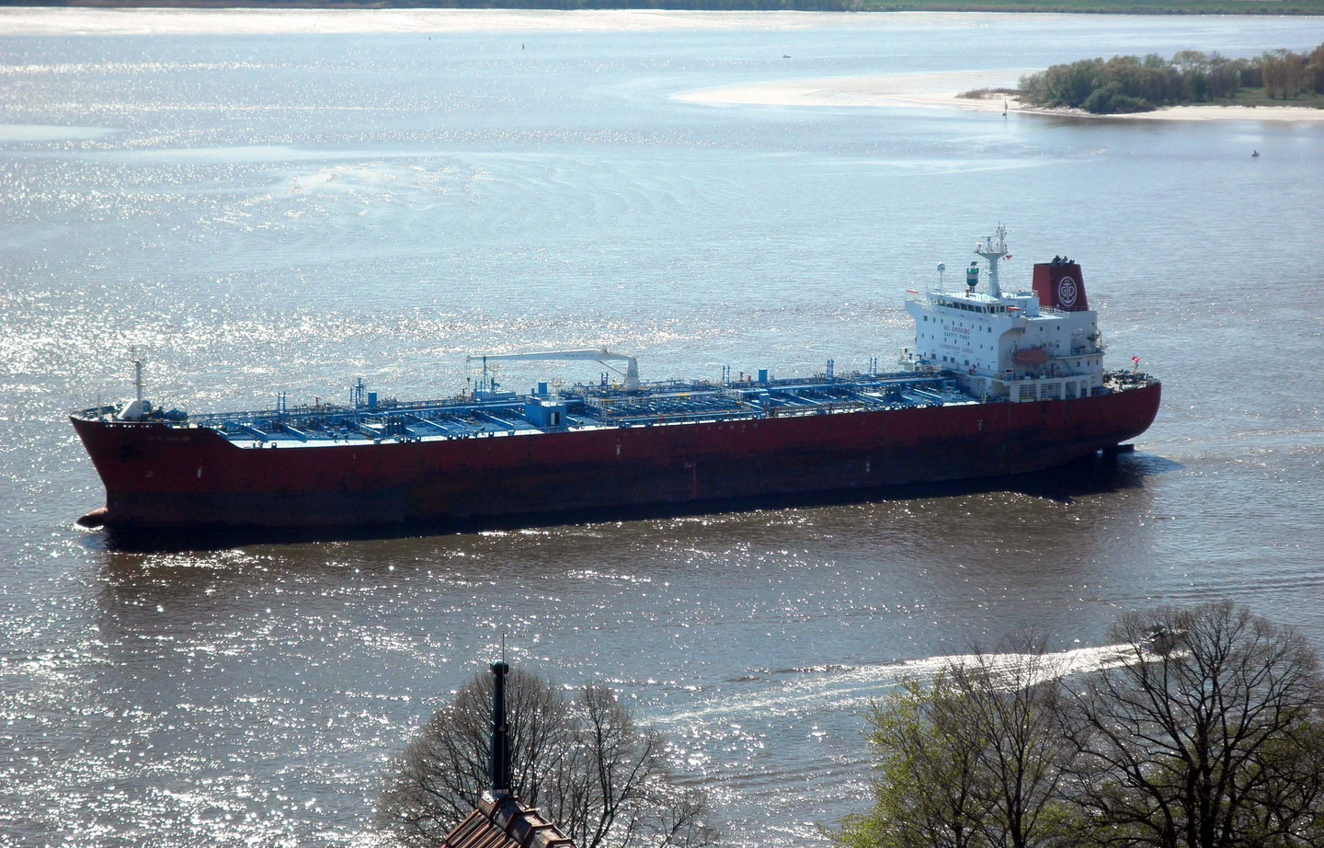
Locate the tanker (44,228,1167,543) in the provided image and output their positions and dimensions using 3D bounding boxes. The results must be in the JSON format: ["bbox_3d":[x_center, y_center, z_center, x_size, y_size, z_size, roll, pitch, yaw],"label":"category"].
[{"bbox_3d":[-1.290,-6.690,587.280,182.130,41.910,32.200,-4,9,-26],"label":"tanker"}]

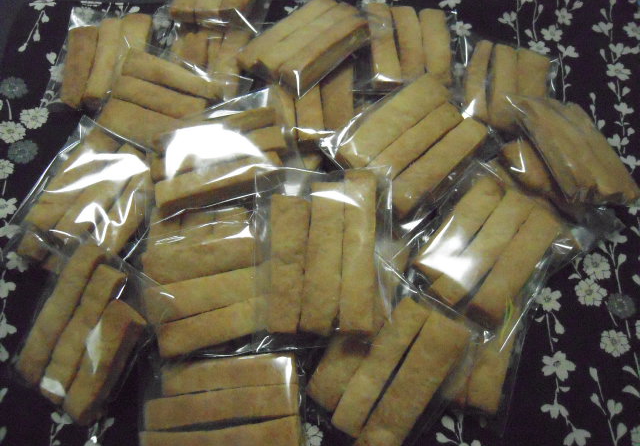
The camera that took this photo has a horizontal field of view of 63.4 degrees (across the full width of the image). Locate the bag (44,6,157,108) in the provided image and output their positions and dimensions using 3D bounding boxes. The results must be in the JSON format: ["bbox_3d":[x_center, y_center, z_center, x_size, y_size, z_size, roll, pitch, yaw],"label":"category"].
[{"bbox_3d":[-0.233,-0.174,0.550,0.092,0.024,0.122,-3,62,-2],"label":"bag"}]

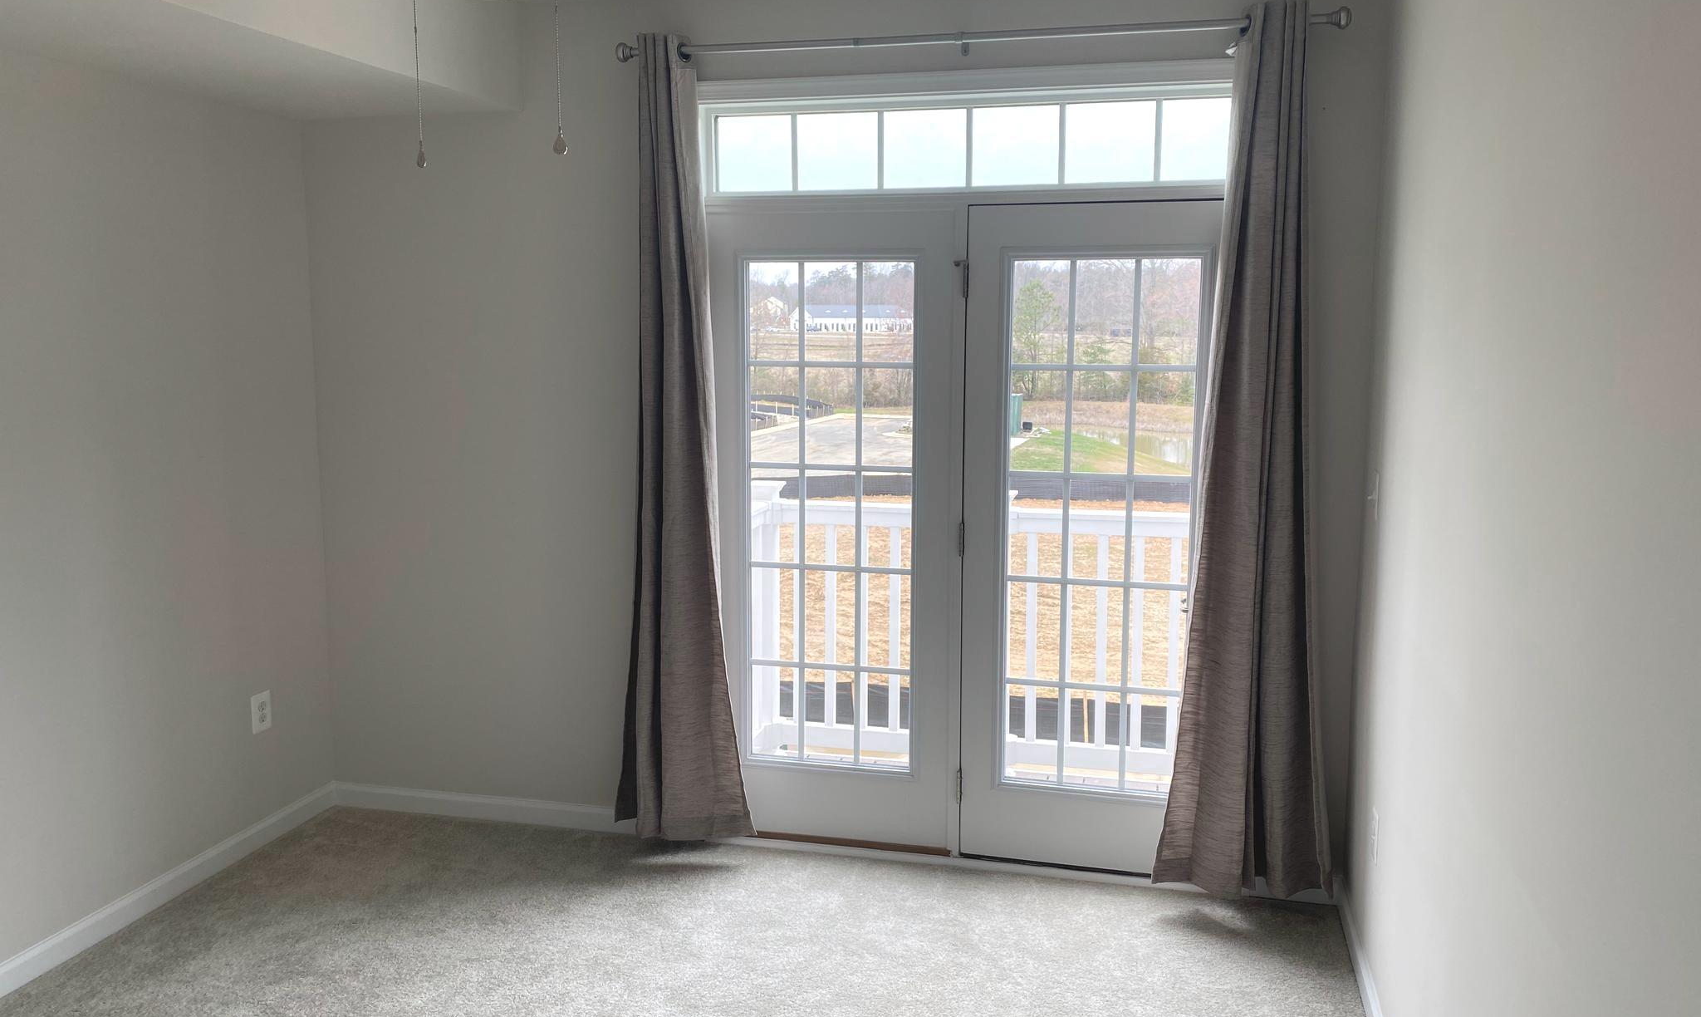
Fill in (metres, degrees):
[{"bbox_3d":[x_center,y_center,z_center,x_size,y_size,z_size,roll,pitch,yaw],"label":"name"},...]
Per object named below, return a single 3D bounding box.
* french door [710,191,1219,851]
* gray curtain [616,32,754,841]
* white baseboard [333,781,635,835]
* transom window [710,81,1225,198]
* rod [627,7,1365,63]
[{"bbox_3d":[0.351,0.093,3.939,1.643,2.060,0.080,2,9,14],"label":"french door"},{"bbox_3d":[-0.528,-0.178,3.990,0.500,2.500,0.170,2,9,14],"label":"gray curtain"},{"bbox_3d":[-1.221,1.047,4.432,1.323,0.090,0.017,2,9,14],"label":"white baseboard"},{"bbox_3d":[0.366,-1.072,3.777,1.648,0.285,0.080,2,9,14],"label":"transom window"},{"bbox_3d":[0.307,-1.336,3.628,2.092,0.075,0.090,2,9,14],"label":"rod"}]

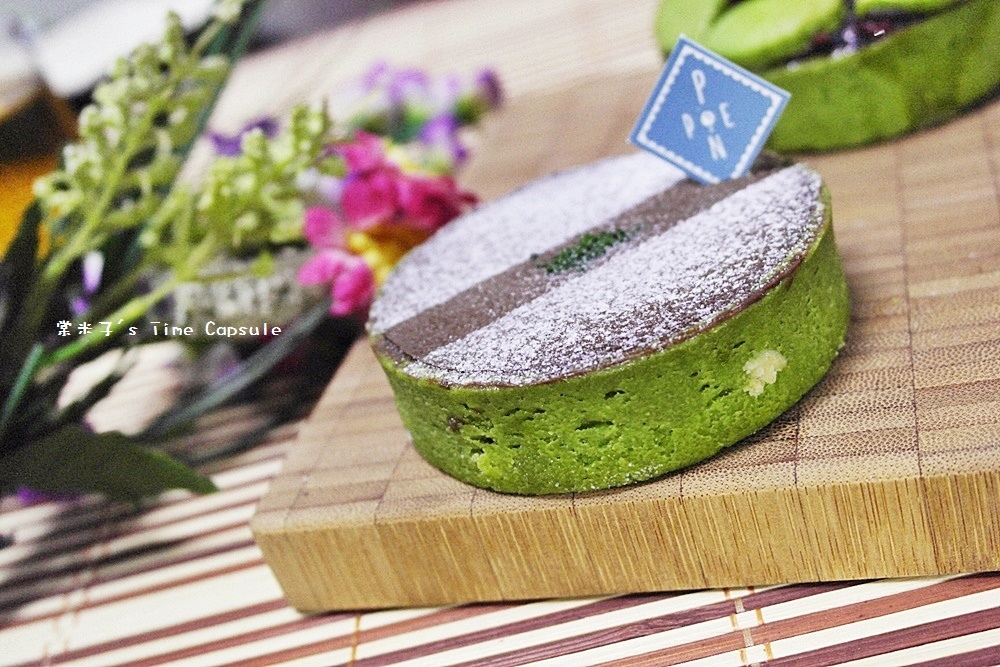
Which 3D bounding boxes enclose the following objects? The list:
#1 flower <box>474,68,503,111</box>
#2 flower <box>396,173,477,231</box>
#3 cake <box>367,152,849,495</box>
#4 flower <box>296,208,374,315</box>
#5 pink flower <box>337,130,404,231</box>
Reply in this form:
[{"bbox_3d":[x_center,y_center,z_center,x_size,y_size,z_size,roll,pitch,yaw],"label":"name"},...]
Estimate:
[{"bbox_3d":[-0.003,-0.060,0.312,0.007,0.009,0.007,-18,27,3],"label":"flower"},{"bbox_3d":[-0.013,-0.028,0.270,0.016,0.013,0.014,-20,27,-1],"label":"flower"},{"bbox_3d":[0.019,-0.006,0.229,0.083,0.020,0.083,-17,27,5],"label":"cake"},{"bbox_3d":[-0.034,-0.015,0.262,0.015,0.018,0.014,-23,27,-5],"label":"flower"},{"bbox_3d":[-0.027,-0.032,0.267,0.013,0.018,0.013,-21,27,-3],"label":"pink flower"}]

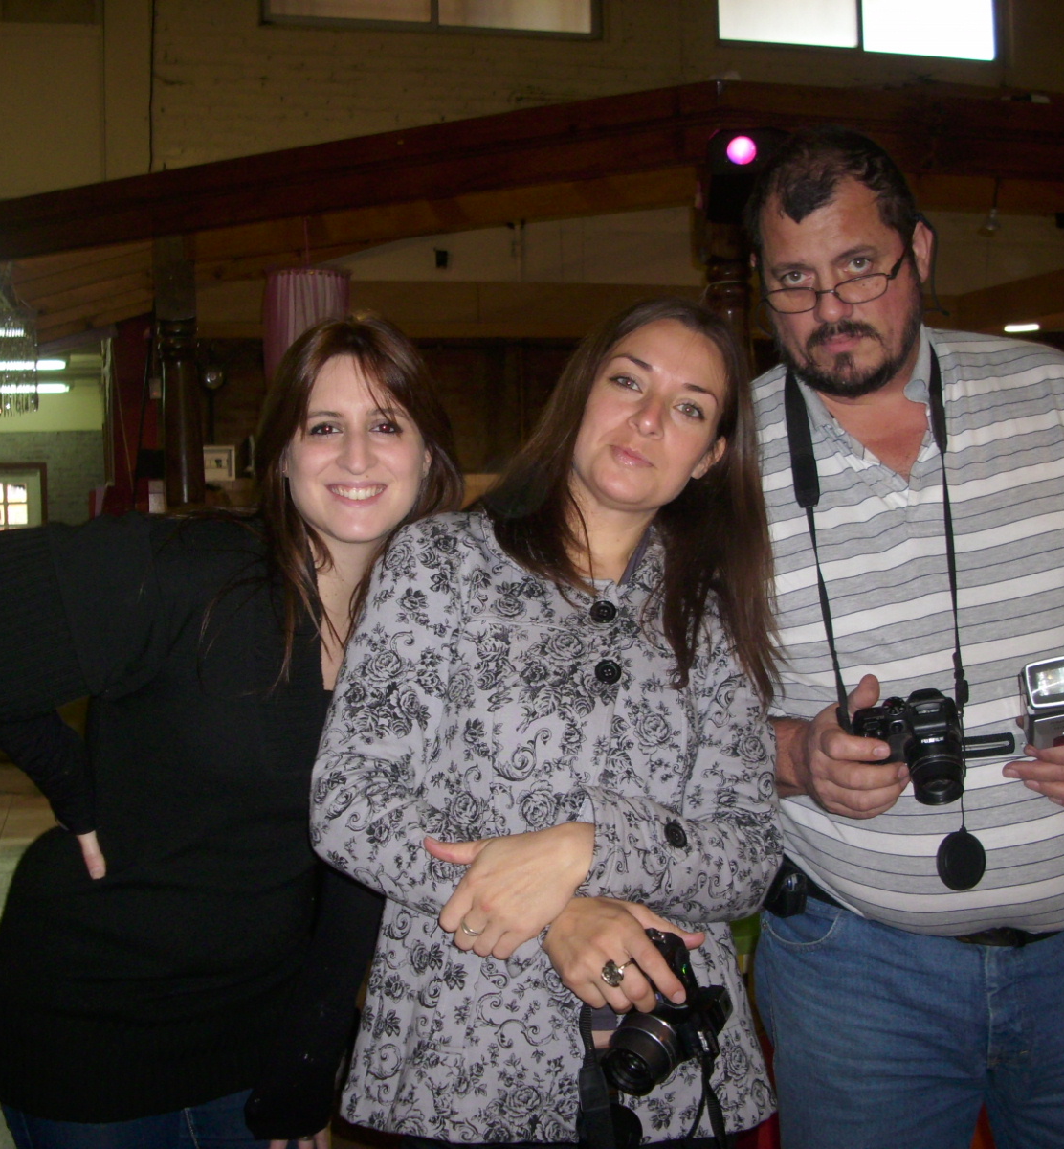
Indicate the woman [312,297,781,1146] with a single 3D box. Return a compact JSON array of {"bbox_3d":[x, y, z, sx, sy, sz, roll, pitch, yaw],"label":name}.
[{"bbox_3d":[0.016,0.564,1.399,0.480,1.680,0.380,-1,3,-9],"label":"woman"}]

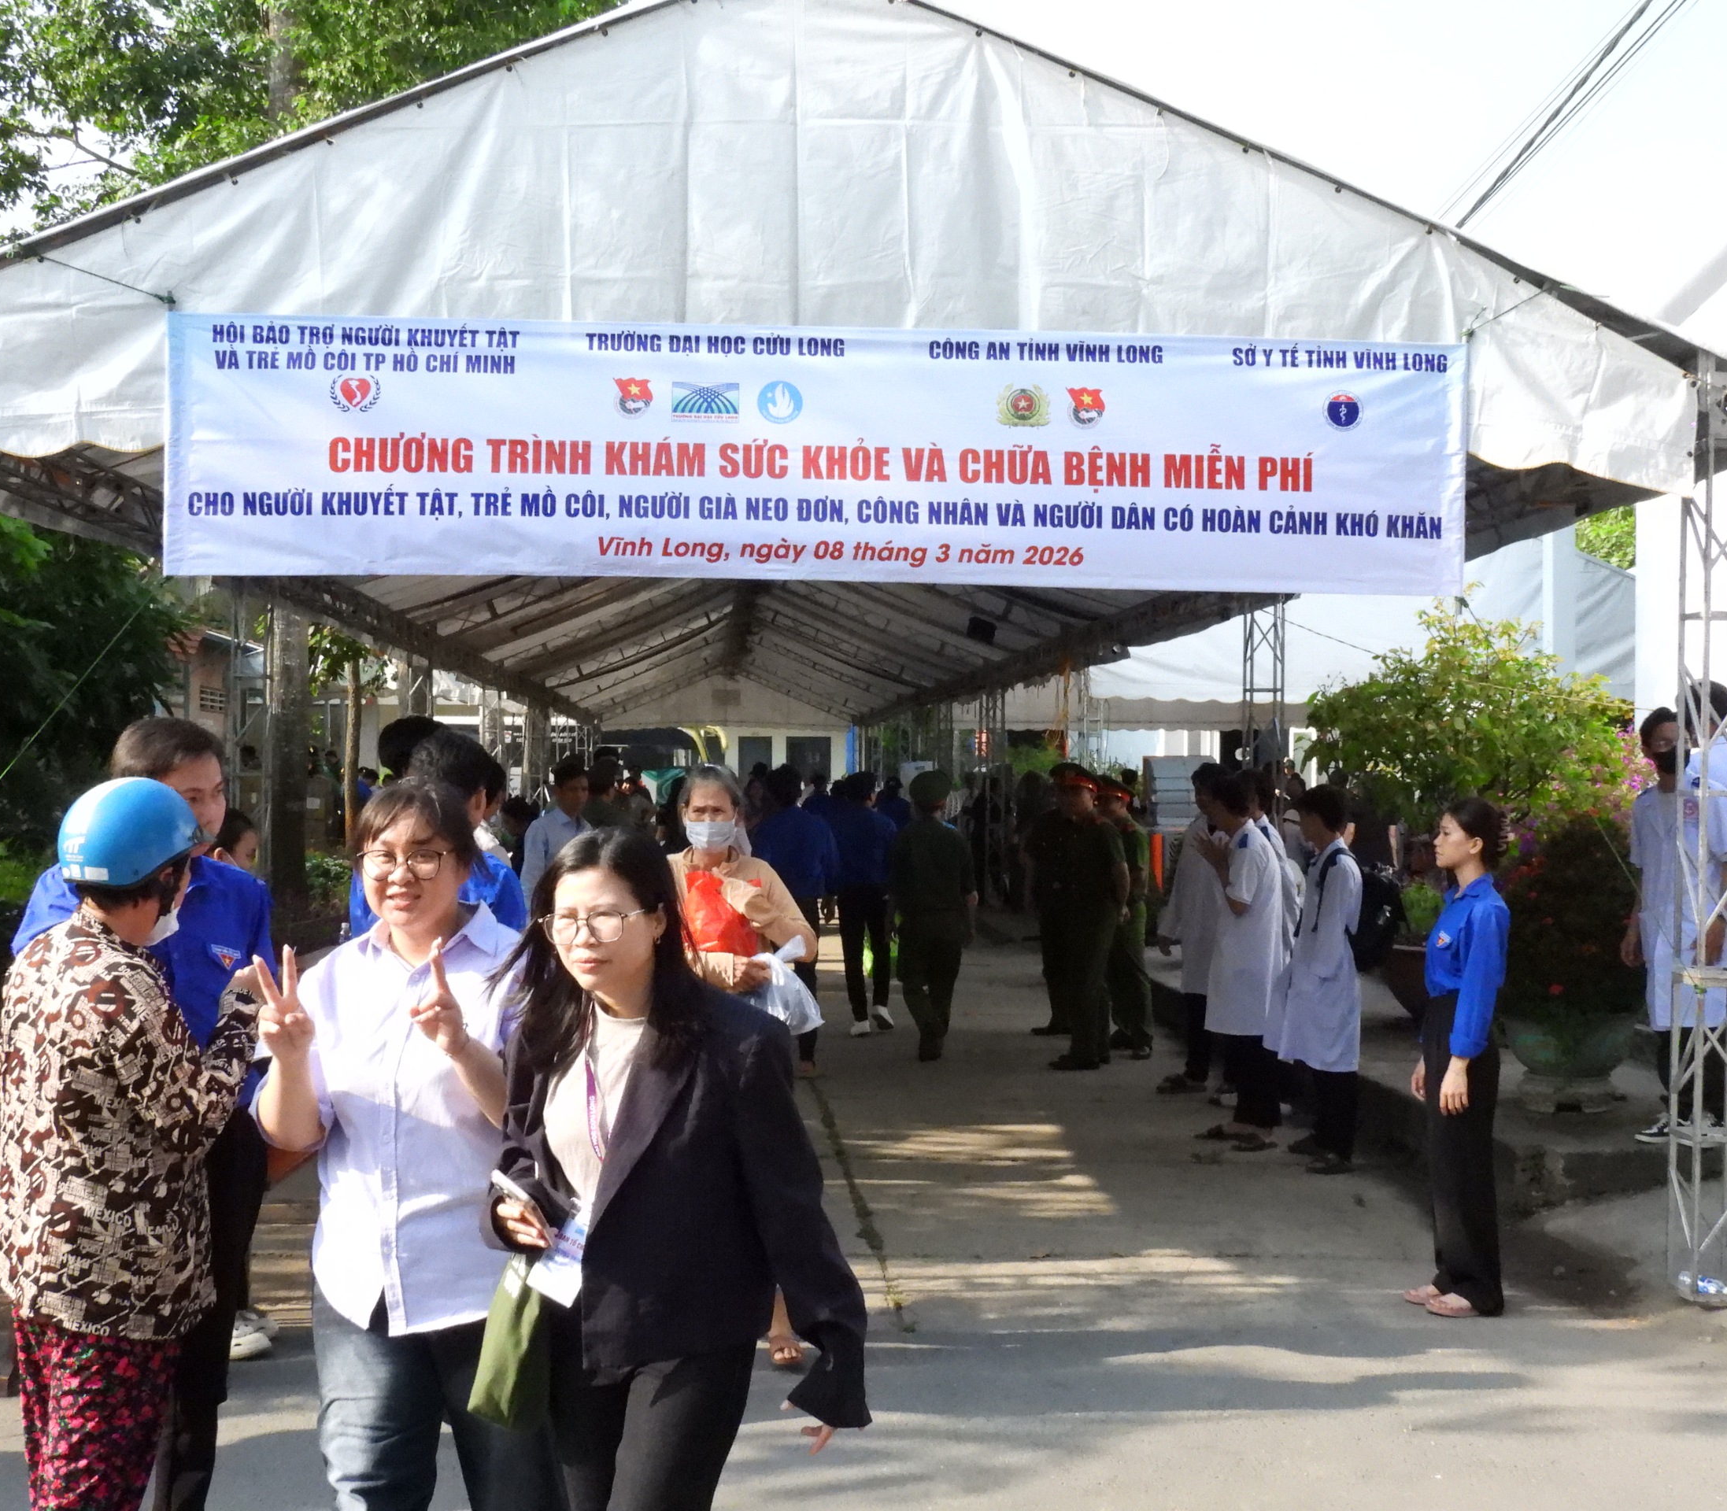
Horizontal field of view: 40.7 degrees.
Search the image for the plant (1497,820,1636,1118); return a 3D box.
[{"bbox_3d":[3.138,0.903,10.350,0.700,1.295,0.700,1,0,-3],"label":"plant"}]

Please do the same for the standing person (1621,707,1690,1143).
[{"bbox_3d":[3.233,0.673,9.350,0.480,1.732,0.320,1,0,23],"label":"standing person"}]

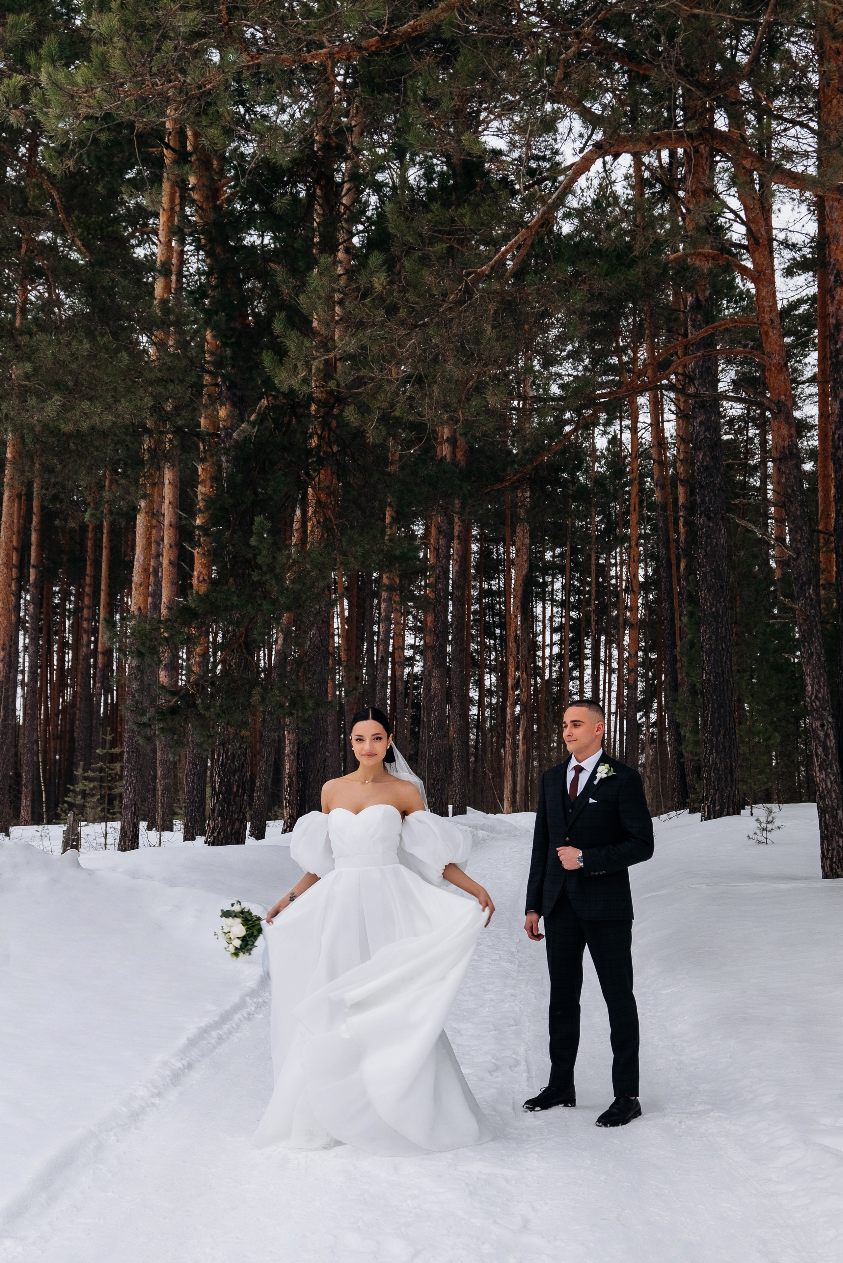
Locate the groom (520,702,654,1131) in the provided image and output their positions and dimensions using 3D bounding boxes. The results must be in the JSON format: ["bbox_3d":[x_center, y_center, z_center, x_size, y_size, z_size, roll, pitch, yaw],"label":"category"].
[{"bbox_3d":[0.729,1.204,5.388,0.570,1.818,0.440,-5,-9,36],"label":"groom"}]

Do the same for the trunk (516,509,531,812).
[{"bbox_3d":[2.677,0.711,32.189,0.340,7.985,0.340,0,-8,0],"label":"trunk"}]

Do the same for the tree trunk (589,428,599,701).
[{"bbox_3d":[6.561,-0.886,46.526,0.260,14.022,0.260,0,-8,0],"label":"tree trunk"}]

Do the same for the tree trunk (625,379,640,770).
[{"bbox_3d":[6.292,-1.418,36.508,0.340,12.606,0.340,0,-8,0],"label":"tree trunk"}]

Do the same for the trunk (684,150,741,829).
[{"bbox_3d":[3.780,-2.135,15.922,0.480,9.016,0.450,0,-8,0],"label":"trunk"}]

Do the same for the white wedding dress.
[{"bbox_3d":[-0.193,1.355,4.944,0.920,1.311,0.720,-1,-8,8],"label":"white wedding dress"}]

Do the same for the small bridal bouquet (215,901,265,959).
[{"bbox_3d":[-0.717,1.194,4.915,0.230,0.220,0.210,-7,-3,-19],"label":"small bridal bouquet"}]

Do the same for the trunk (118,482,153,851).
[{"bbox_3d":[-4.327,0.475,18.601,0.340,5.618,0.330,0,-8,0],"label":"trunk"}]

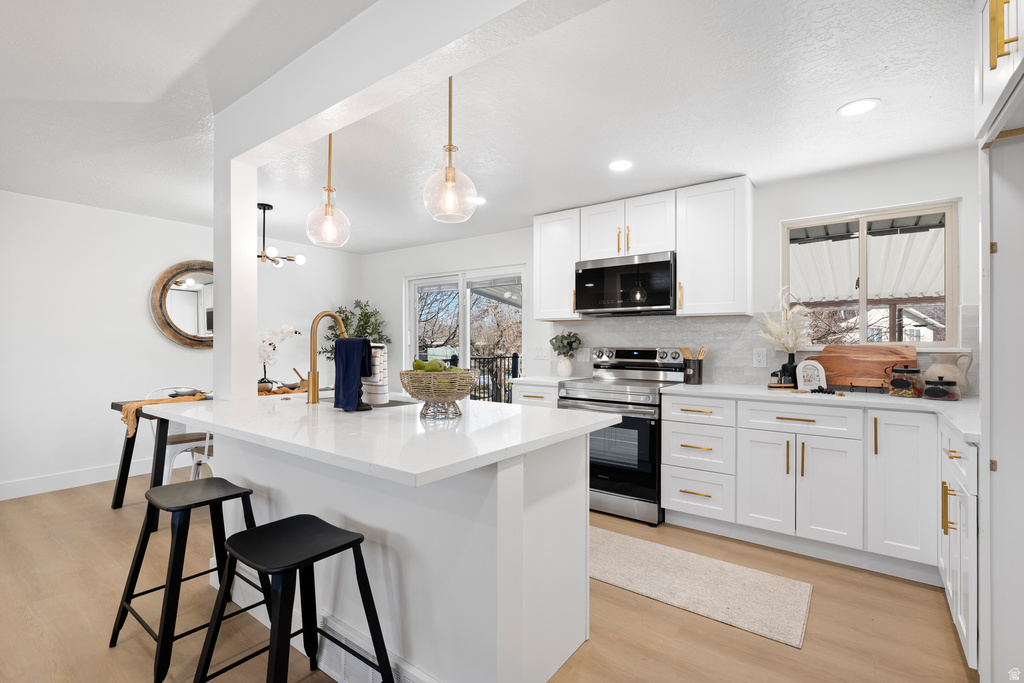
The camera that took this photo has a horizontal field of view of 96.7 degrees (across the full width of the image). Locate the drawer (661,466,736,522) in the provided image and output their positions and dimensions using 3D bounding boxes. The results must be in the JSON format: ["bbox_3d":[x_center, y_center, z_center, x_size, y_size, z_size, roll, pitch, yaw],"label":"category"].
[{"bbox_3d":[1.304,0.956,3.049,0.452,0.278,0.450,0,0,37],"label":"drawer"}]

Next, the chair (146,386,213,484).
[{"bbox_3d":[-2.729,0.811,3.818,0.480,0.840,0.440,0,0,37],"label":"chair"}]

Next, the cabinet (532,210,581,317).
[{"bbox_3d":[0.485,-0.631,3.990,0.453,0.910,0.323,0,0,37],"label":"cabinet"}]

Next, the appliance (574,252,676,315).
[{"bbox_3d":[0.921,-0.427,3.555,0.763,0.435,0.402,0,0,36],"label":"appliance"}]

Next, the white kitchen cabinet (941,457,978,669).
[{"bbox_3d":[2.005,0.799,1.659,0.600,0.580,0.810,0,0,37],"label":"white kitchen cabinet"}]

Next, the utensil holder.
[{"bbox_3d":[1.338,0.224,3.336,0.124,0.180,0.124,0,0,37],"label":"utensil holder"}]

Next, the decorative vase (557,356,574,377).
[{"bbox_3d":[0.472,0.226,3.994,0.129,0.170,0.129,0,0,0],"label":"decorative vase"}]

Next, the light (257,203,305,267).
[{"bbox_3d":[-1.966,-0.840,3.627,0.660,0.500,0.660,0,0,37],"label":"light"}]

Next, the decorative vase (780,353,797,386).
[{"bbox_3d":[1.855,0.196,3.015,0.133,0.229,0.133,0,0,36],"label":"decorative vase"}]

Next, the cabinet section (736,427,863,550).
[{"bbox_3d":[1.785,0.818,2.823,0.620,0.583,0.570,0,0,36],"label":"cabinet section"}]

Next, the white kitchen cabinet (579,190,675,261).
[{"bbox_3d":[0.972,-0.859,3.624,0.767,0.458,0.323,0,0,37],"label":"white kitchen cabinet"}]

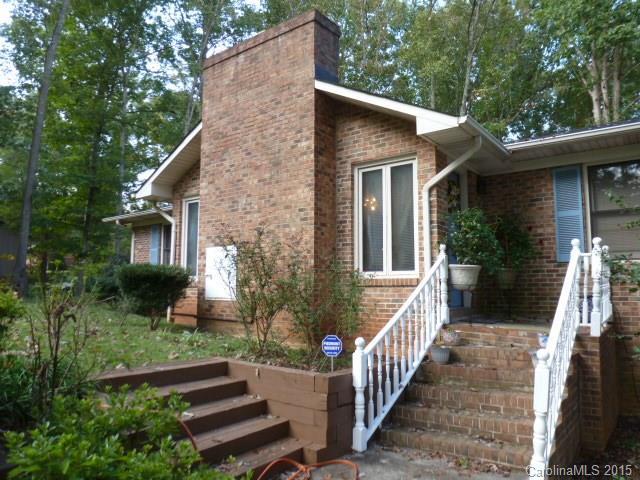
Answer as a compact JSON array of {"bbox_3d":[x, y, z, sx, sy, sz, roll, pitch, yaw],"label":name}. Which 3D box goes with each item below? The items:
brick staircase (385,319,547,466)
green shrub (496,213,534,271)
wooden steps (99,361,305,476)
[{"bbox_3d":[1.596,1.435,4.430,1.430,1.000,1.600,-4,-7,33],"label":"brick staircase"},{"bbox_3d":[2.741,0.021,6.350,0.620,0.800,0.620,-4,-7,37],"label":"green shrub"},{"bbox_3d":[-0.967,1.480,3.558,1.220,0.720,1.400,-4,-7,37],"label":"wooden steps"}]

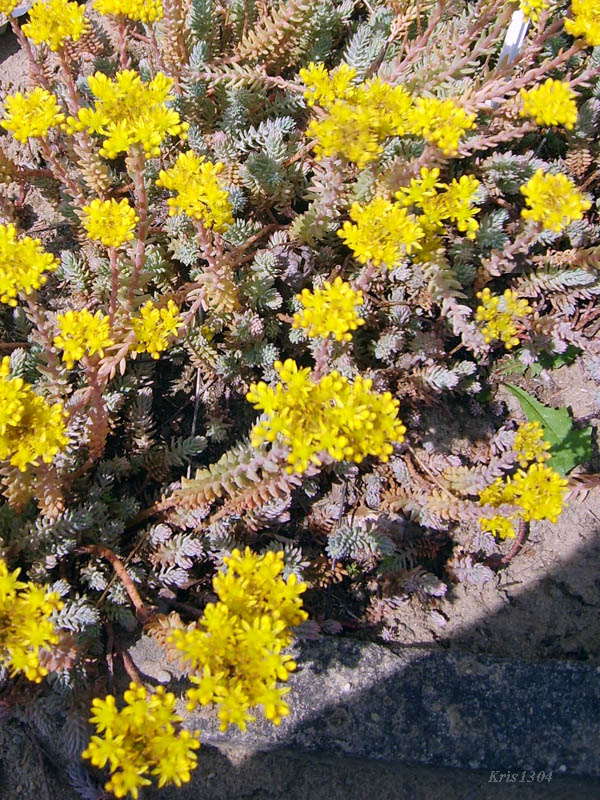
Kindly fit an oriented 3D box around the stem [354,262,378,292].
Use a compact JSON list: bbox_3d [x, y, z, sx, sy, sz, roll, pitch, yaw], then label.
[{"bbox_3d":[0.050,-0.094,0.623,0.010,0.031,0.010,24,55,0],"label":"stem"}]

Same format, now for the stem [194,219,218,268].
[{"bbox_3d":[-0.071,-0.120,0.625,0.010,0.044,0.010,-16,43,0],"label":"stem"}]

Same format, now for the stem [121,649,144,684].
[{"bbox_3d":[-0.100,0.158,0.480,0.007,0.007,0.031,-48,36,0],"label":"stem"}]

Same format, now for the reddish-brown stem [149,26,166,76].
[{"bbox_3d":[-0.133,-0.325,0.755,0.009,0.048,0.009,-7,56,0],"label":"reddish-brown stem"}]

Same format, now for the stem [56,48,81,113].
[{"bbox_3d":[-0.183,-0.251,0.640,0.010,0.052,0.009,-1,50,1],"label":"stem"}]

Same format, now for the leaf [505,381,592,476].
[{"bbox_3d":[0.165,0.015,0.535,0.042,0.015,0.076,-26,62,-15],"label":"leaf"}]

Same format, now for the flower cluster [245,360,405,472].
[{"bbox_3d":[0.016,0.009,0.475,0.090,0.036,0.058,0,58,0],"label":"flower cluster"}]

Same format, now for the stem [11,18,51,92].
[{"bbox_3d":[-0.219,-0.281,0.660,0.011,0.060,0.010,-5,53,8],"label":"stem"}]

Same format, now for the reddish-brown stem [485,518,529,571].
[{"bbox_3d":[0.141,0.100,0.558,0.014,0.049,0.012,22,33,0],"label":"reddish-brown stem"}]

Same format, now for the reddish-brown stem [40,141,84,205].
[{"bbox_3d":[-0.194,-0.187,0.665,0.010,0.061,0.010,-26,41,0],"label":"reddish-brown stem"}]

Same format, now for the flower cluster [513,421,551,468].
[{"bbox_3d":[0.143,0.028,0.500,0.022,0.020,0.024,0,58,0],"label":"flower cluster"}]

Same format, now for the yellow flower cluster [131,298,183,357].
[{"bbox_3d":[-0.090,-0.045,0.510,0.030,0.024,0.030,0,58,0],"label":"yellow flower cluster"}]

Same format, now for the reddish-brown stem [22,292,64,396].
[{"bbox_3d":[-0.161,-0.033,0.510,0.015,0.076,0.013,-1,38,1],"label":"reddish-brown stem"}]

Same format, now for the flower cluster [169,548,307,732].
[{"bbox_3d":[-0.037,0.141,0.475,0.079,0.045,0.100,0,58,0],"label":"flower cluster"}]

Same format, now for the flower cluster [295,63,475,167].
[{"bbox_3d":[0.065,-0.212,0.600,0.124,0.040,0.068,0,58,0],"label":"flower cluster"}]

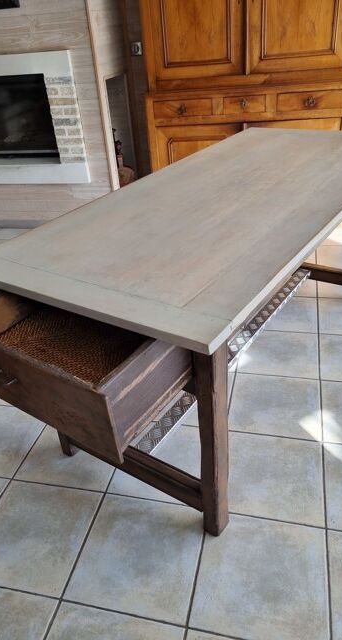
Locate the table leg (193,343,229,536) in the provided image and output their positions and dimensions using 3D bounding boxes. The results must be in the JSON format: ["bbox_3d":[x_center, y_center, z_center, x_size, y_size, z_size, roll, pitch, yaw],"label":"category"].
[{"bbox_3d":[0.108,0.291,1.227,0.050,0.750,0.064,16,38,31],"label":"table leg"}]

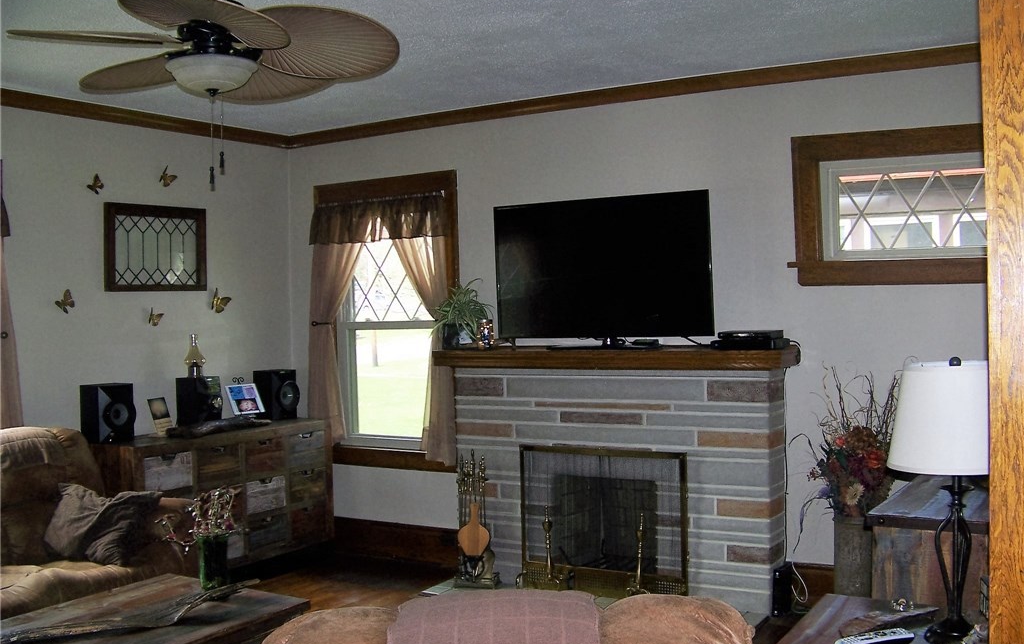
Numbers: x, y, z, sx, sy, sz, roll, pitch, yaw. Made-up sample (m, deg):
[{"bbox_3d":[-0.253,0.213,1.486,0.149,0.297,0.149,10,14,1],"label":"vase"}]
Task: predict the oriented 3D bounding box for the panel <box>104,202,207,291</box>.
[{"bbox_3d":[-1.855,-0.389,5.404,0.035,0.440,0.640,-1,1,31],"label":"panel"}]

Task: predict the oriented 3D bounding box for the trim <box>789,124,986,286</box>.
[{"bbox_3d":[1.722,-0.511,4.496,1.040,0.700,0.060,-1,2,30],"label":"trim"}]

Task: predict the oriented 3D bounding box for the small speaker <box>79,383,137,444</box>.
[{"bbox_3d":[-1.963,0.446,5.019,0.200,0.270,0.190,-1,1,38],"label":"small speaker"}]

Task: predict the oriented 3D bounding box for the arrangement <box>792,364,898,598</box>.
[{"bbox_3d":[1.447,0.780,4.389,0.460,1.180,0.400,-1,2,30],"label":"arrangement"}]

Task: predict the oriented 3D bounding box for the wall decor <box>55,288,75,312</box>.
[{"bbox_3d":[-2.120,-0.102,4.912,0.045,0.112,0.100,-1,2,30],"label":"wall decor"}]

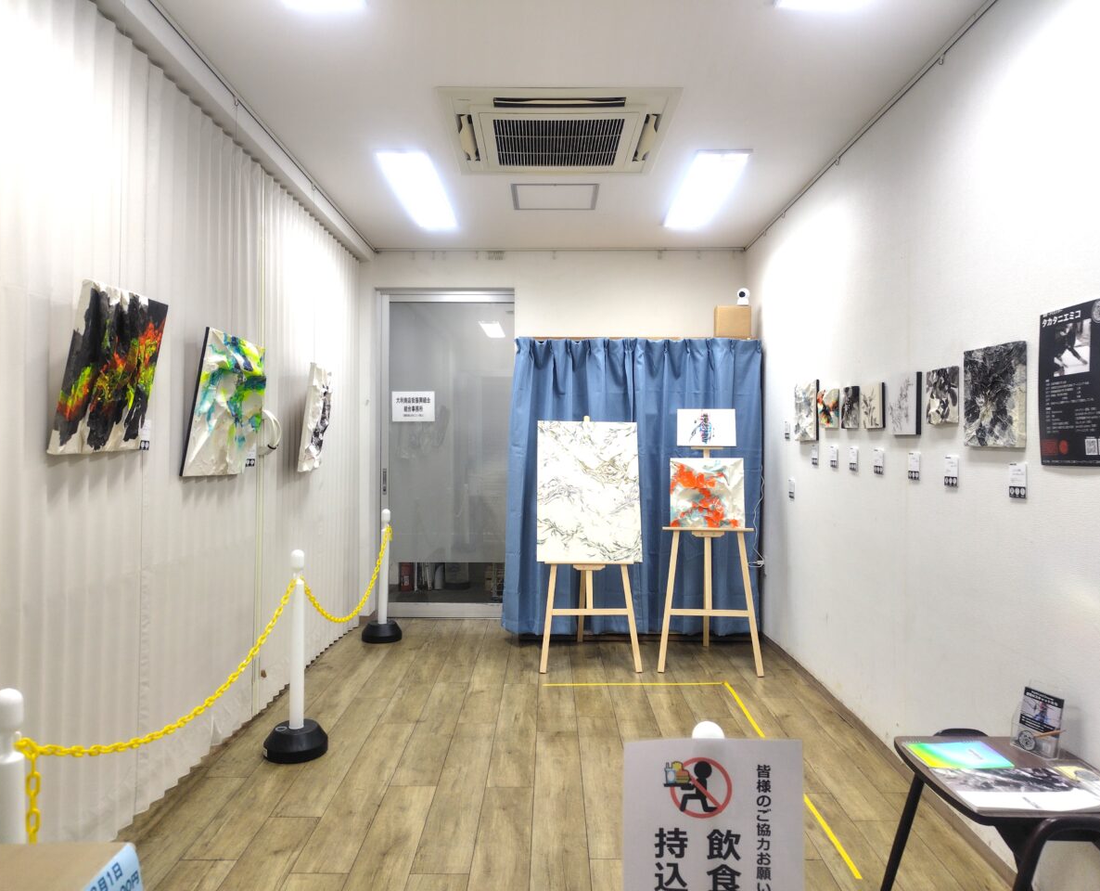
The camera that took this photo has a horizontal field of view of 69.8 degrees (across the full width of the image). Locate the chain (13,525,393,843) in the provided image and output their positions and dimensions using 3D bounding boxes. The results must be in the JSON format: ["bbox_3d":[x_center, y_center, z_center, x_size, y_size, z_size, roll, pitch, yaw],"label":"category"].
[{"bbox_3d":[-1.015,0.716,3.320,0.110,0.390,3.700,0,0,-1],"label":"chain"}]

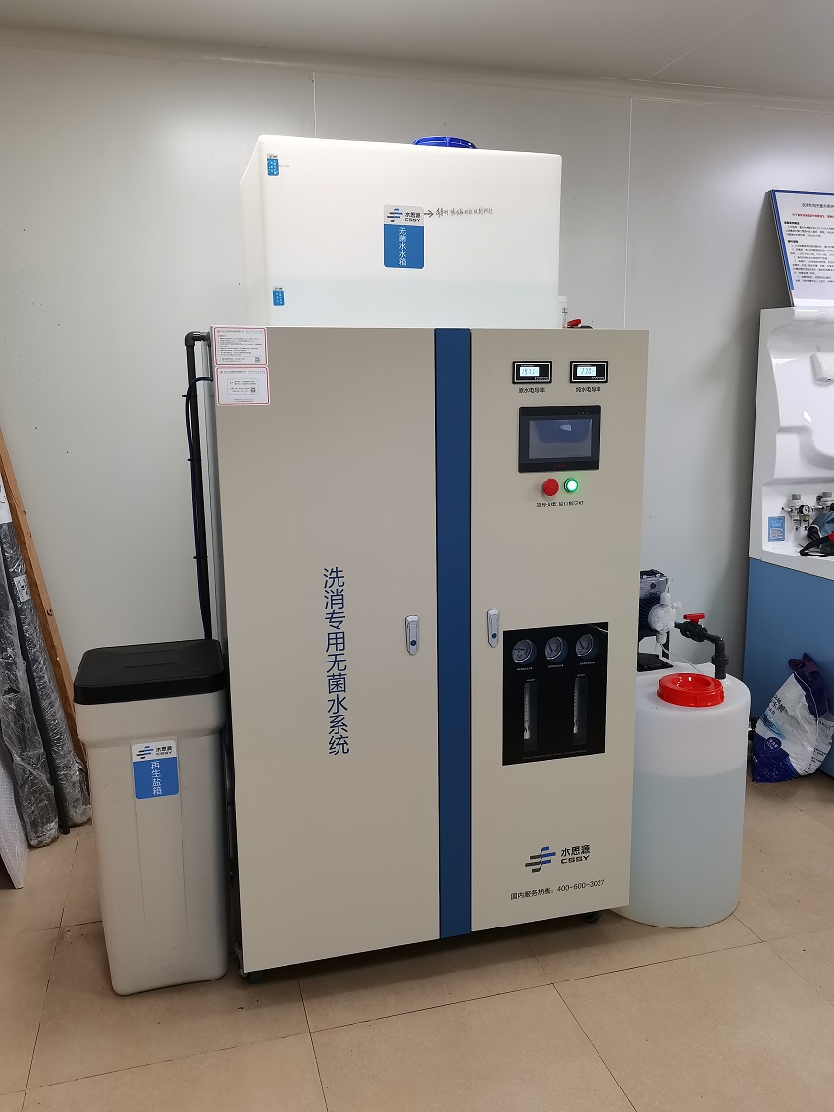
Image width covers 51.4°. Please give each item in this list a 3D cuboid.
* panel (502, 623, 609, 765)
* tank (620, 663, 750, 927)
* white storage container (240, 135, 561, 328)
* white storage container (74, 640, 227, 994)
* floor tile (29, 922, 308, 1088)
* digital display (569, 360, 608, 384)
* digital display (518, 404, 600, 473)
[{"bbox_3d":[0.340,0.337,2.116,0.273,0.337,0.020,-3,11,-15],"label":"panel"},{"bbox_3d":[0.716,0.645,2.512,0.445,0.660,0.445,-3,11,-15],"label":"tank"},{"bbox_3d":[-0.052,-0.777,2.188,0.705,0.450,0.415,-3,11,-15],"label":"white storage container"},{"bbox_3d":[-0.647,0.644,2.196,0.342,0.804,0.332,-3,11,-15],"label":"white storage container"},{"bbox_3d":[-0.612,1.060,2.182,0.600,0.010,0.600,-3,11,-15],"label":"floor tile"},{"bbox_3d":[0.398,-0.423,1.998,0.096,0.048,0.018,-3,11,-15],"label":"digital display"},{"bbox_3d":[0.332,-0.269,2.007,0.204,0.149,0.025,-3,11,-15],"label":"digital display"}]

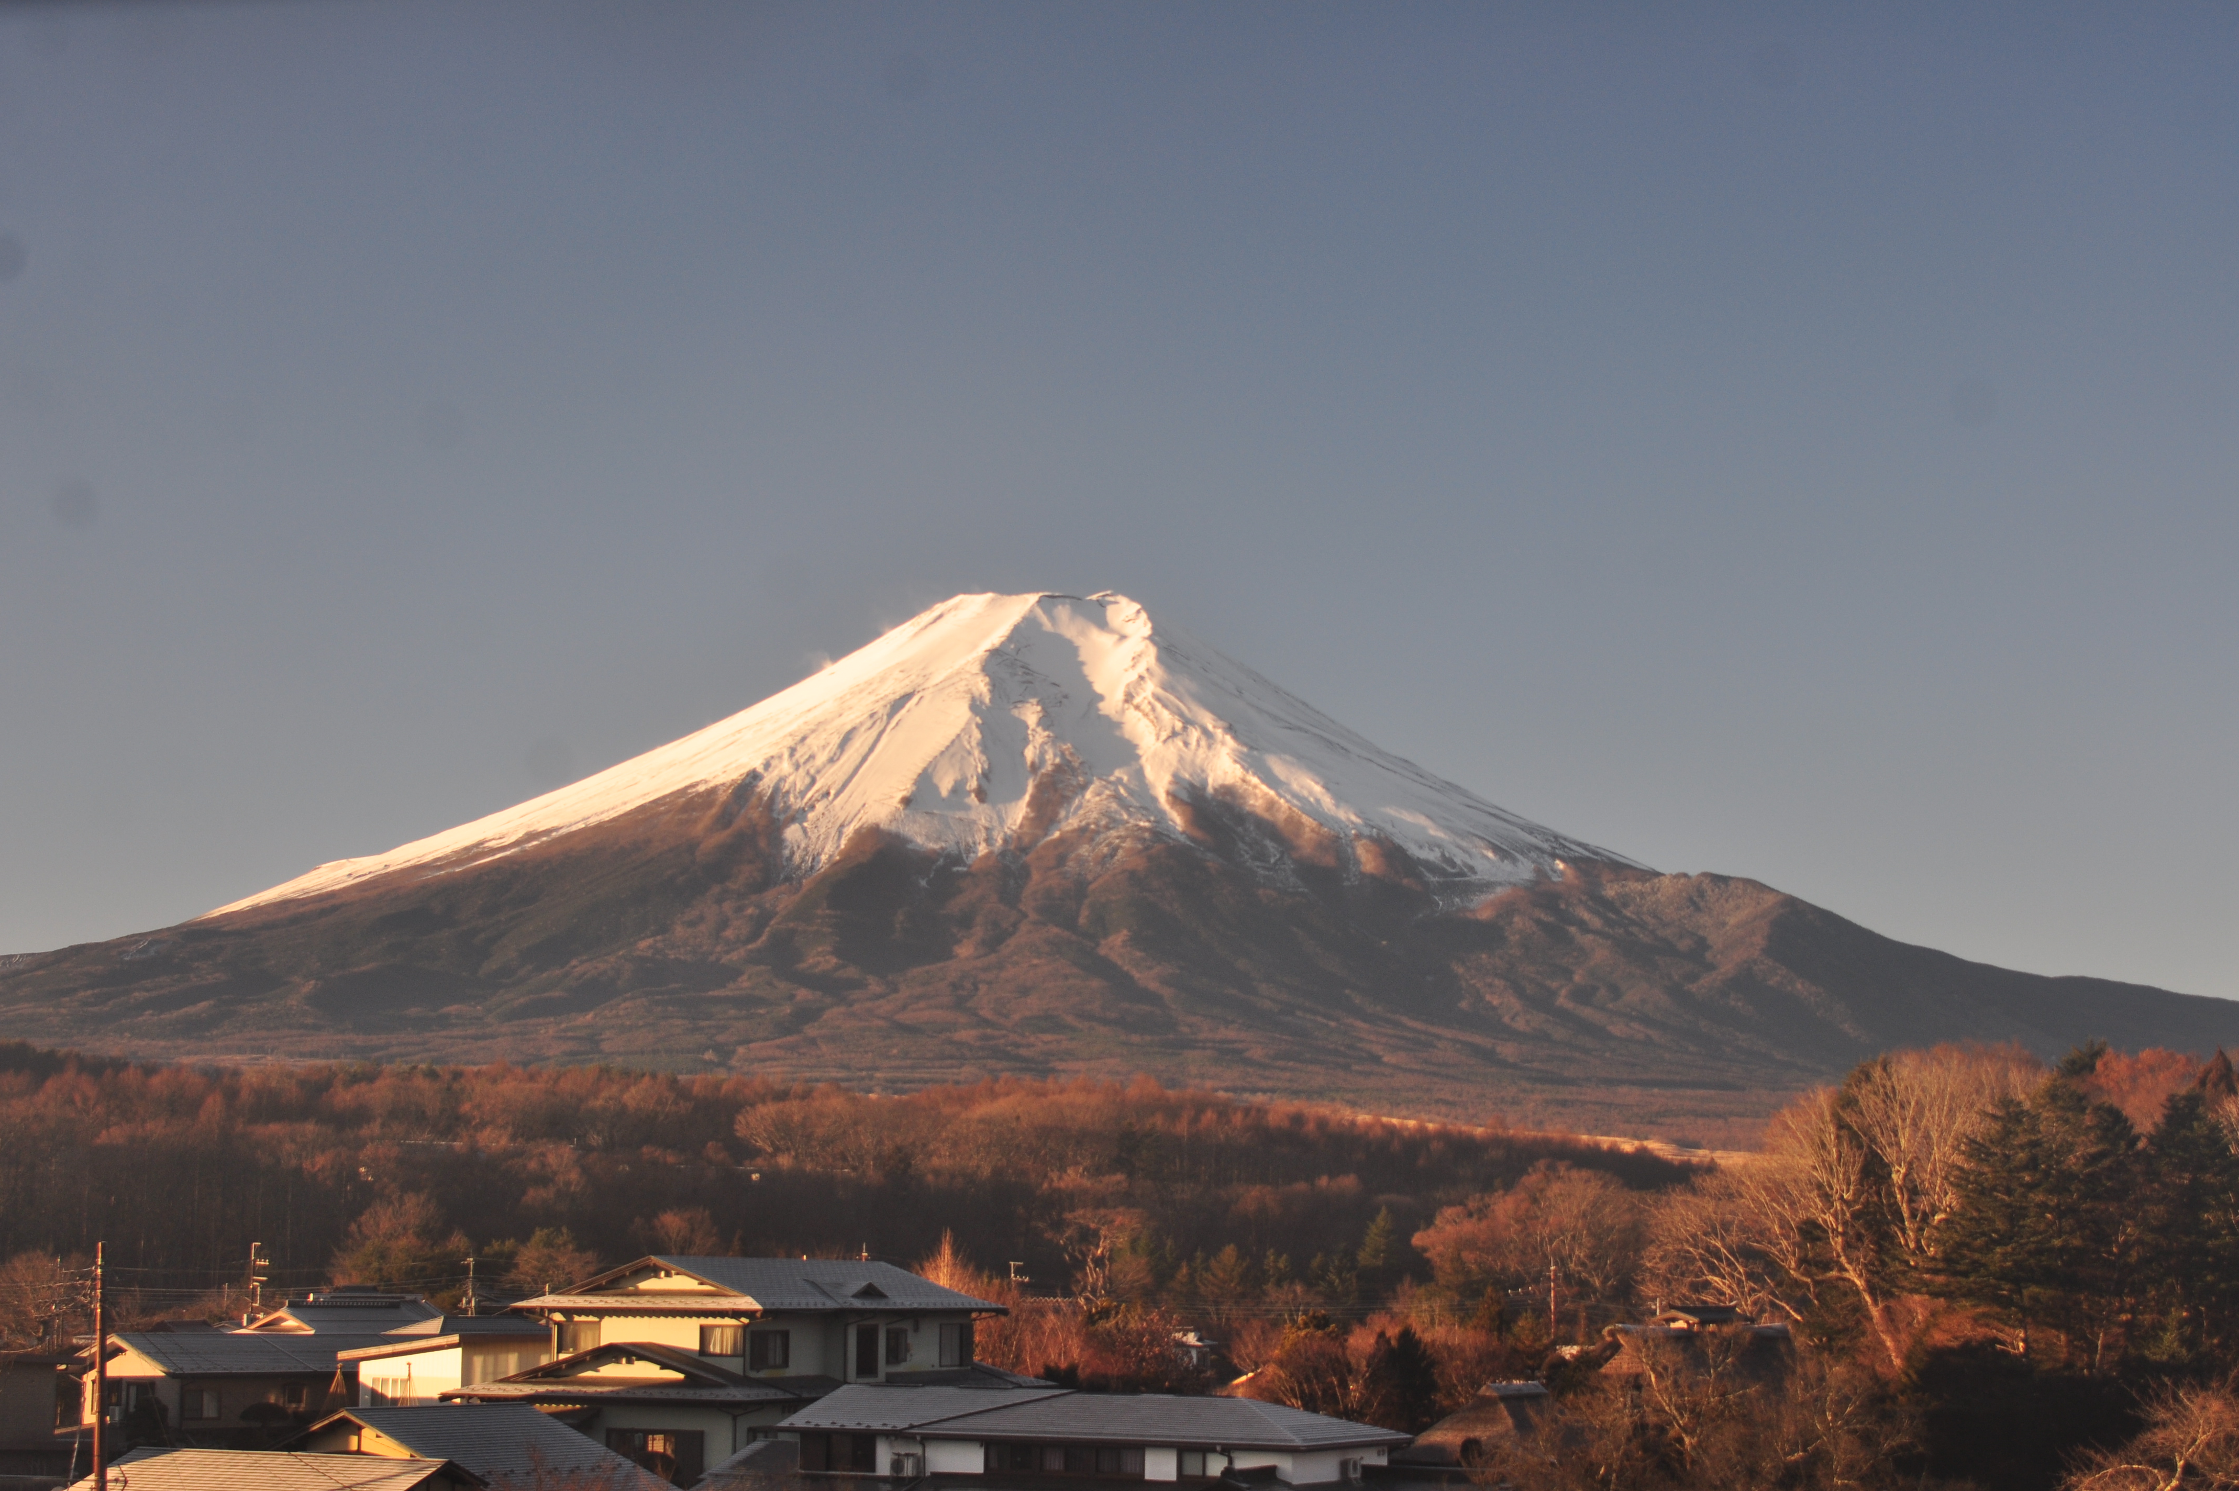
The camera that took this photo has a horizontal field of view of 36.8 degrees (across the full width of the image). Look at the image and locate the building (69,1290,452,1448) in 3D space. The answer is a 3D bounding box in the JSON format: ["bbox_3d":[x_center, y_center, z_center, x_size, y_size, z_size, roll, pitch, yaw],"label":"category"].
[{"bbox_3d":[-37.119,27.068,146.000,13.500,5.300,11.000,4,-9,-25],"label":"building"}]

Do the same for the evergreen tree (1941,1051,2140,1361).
[{"bbox_3d":[53.339,26.898,195.000,10.500,17.600,10.500,1,-8,0],"label":"evergreen tree"}]

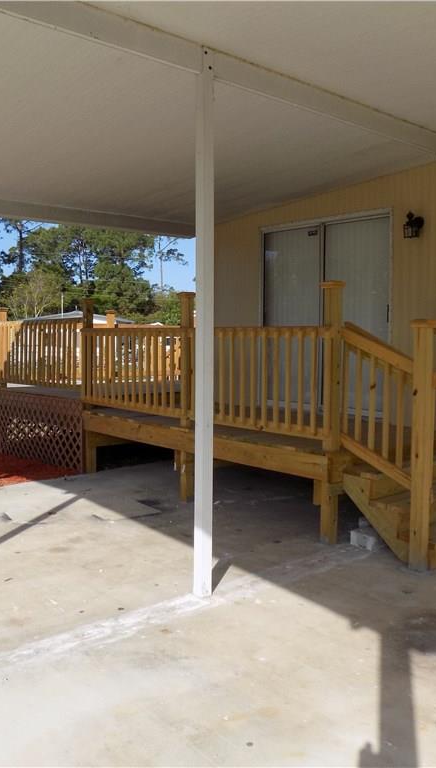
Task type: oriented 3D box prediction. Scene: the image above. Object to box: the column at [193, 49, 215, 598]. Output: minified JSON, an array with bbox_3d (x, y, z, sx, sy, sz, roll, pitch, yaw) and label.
[{"bbox_3d":[-0.070,-0.312,3.931,0.078,3.129,0.078,-3,5,-40],"label":"column"}]

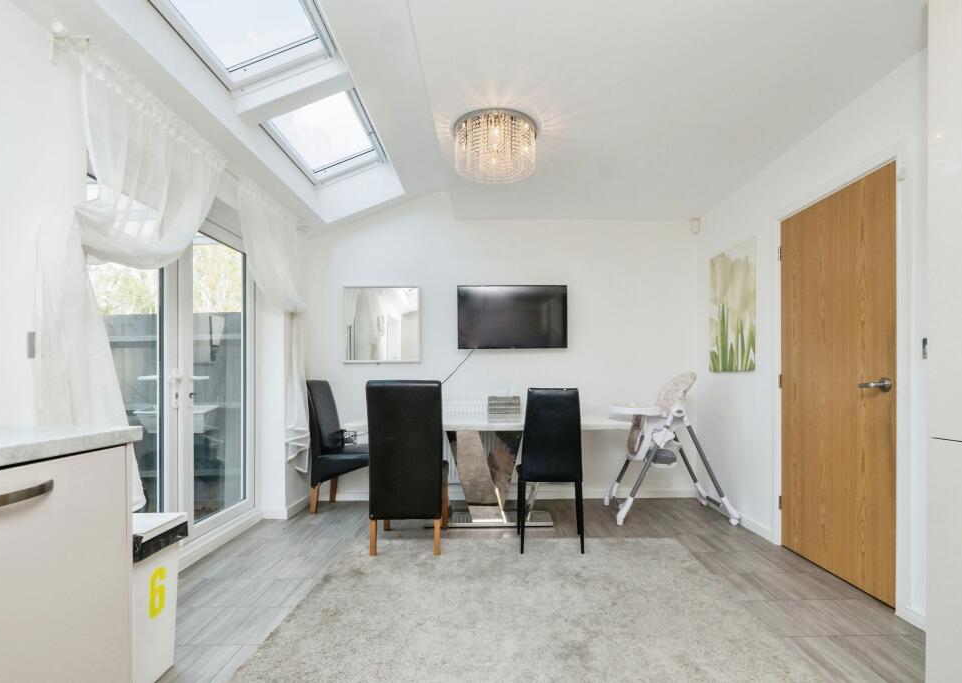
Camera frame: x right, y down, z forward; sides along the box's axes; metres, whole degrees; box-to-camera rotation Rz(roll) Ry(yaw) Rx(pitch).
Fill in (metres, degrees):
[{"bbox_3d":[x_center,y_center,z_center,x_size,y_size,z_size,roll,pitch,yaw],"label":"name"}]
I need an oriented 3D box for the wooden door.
[{"bbox_3d":[1.852,0.227,2.246,0.050,1.985,0.735,0,-3,0],"label":"wooden door"}]

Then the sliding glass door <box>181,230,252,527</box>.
[{"bbox_3d":[-1.640,0.217,2.670,0.070,1.890,0.760,0,-3,0],"label":"sliding glass door"}]

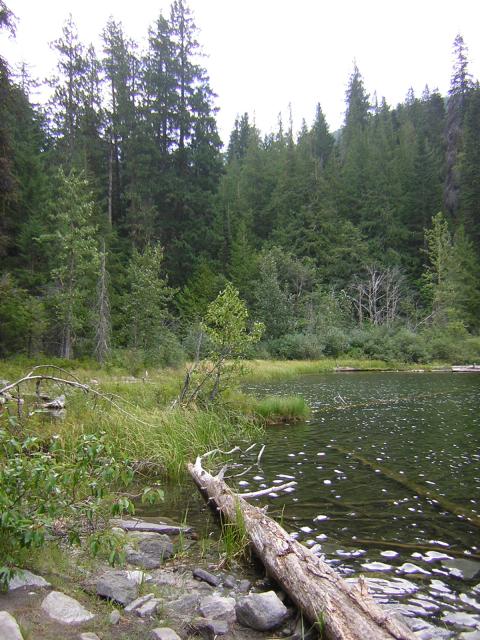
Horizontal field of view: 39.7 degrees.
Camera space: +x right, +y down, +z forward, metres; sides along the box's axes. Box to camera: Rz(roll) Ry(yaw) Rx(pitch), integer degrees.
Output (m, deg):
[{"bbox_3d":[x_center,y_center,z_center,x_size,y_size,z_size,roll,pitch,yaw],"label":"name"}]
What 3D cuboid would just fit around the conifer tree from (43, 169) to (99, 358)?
[{"bbox_3d":[-8.658,-2.886,34.000,2.900,9.710,2.800,0,-2,0],"label":"conifer tree"}]

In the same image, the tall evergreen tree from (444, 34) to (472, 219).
[{"bbox_3d":[17.070,-10.352,52.000,2.700,23.910,2.700,0,-2,0],"label":"tall evergreen tree"}]

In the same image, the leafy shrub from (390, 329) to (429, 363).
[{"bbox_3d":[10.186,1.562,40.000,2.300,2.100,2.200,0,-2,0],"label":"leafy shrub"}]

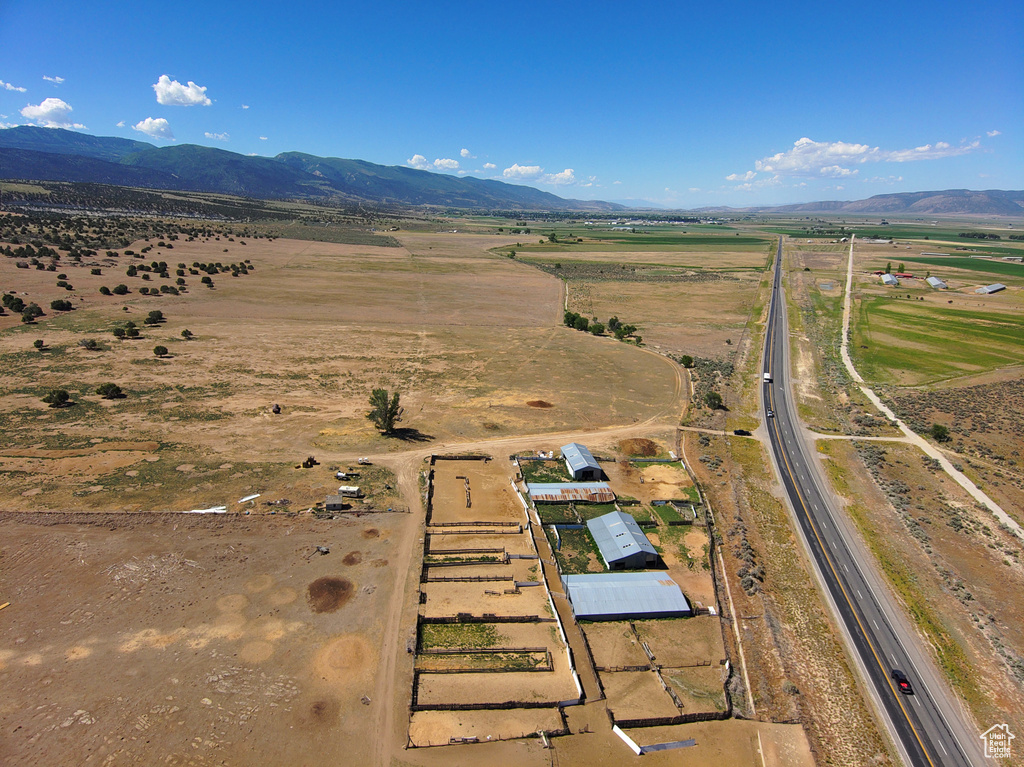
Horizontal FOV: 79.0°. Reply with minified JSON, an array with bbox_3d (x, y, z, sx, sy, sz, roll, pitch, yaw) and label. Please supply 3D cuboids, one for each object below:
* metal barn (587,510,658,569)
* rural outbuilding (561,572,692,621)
[{"bbox_3d":[31.630,44.930,179.150,13.660,5.450,22.370,-1,17,-8],"label":"metal barn"},{"bbox_3d":[28.100,52.500,156.700,28.300,4.000,17.000,-1,16,-7],"label":"rural outbuilding"}]

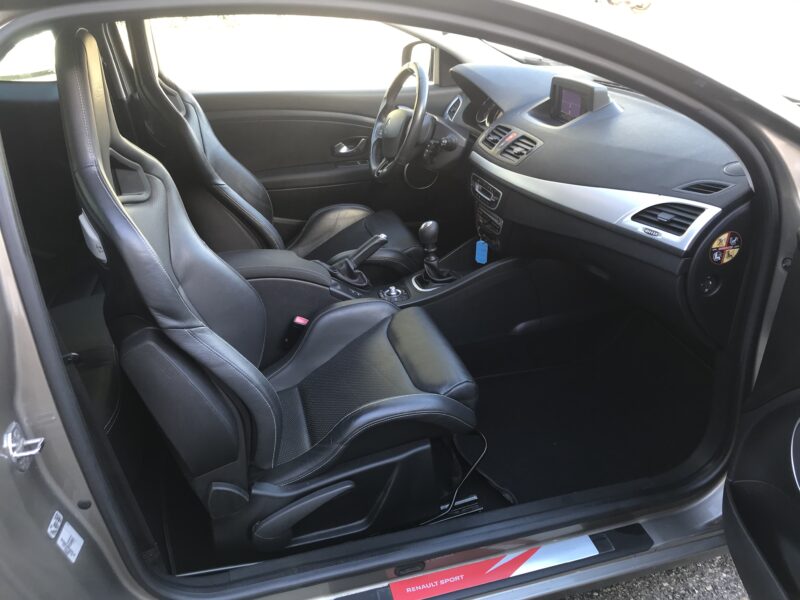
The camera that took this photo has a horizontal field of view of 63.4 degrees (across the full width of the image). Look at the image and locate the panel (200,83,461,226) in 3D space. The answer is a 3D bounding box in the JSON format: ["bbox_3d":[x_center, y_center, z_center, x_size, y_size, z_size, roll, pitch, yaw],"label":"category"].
[{"bbox_3d":[-0.258,-0.497,2.412,1.100,0.580,0.140,-7,28,-14],"label":"panel"}]

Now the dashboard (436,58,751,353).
[{"bbox_3d":[0.488,-0.387,1.846,0.580,0.460,1.400,-7,28,-14],"label":"dashboard"}]

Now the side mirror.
[{"bbox_3d":[0.083,-0.928,2.526,0.130,0.165,0.220,-14,30,-24],"label":"side mirror"}]

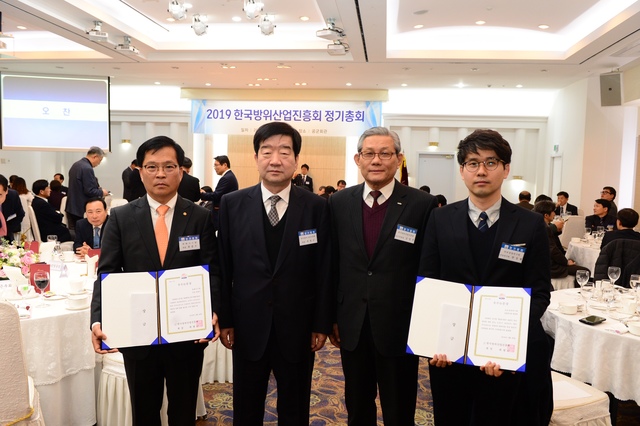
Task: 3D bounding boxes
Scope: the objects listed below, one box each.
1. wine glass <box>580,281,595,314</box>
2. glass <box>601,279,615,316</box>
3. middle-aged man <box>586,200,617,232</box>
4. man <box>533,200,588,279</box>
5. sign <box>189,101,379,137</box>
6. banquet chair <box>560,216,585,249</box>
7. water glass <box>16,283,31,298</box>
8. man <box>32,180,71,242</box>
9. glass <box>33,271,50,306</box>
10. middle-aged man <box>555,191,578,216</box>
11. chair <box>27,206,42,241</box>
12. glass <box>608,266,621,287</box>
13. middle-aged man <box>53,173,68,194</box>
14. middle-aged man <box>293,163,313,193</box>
[{"bbox_3d":[1.465,0.461,3.006,0.070,0.178,0.070,1,4,0],"label":"wine glass"},{"bbox_3d":[1.673,0.489,3.200,0.076,0.195,0.076,1,4,0],"label":"glass"},{"bbox_3d":[3.961,0.428,7.750,0.520,1.260,0.750,3,5,30],"label":"middle-aged man"},{"bbox_3d":[2.522,0.515,5.800,0.760,1.280,0.520,1,4,3],"label":"man"},{"bbox_3d":[-0.883,-2.427,14.100,4.900,0.880,0.040,2,4,7],"label":"sign"},{"bbox_3d":[3.789,0.528,8.500,0.460,0.930,0.580,1,4,-2],"label":"banquet chair"},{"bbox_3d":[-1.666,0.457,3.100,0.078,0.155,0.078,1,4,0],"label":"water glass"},{"bbox_3d":[-3.631,0.194,7.643,0.820,1.300,0.550,-1,5,-29],"label":"man"},{"bbox_3d":[-1.471,0.405,2.927,0.078,0.184,0.078,1,4,0],"label":"glass"},{"bbox_3d":[4.143,0.278,9.512,0.580,1.280,0.780,4,5,38],"label":"middle-aged man"},{"bbox_3d":[-3.943,0.418,8.000,0.580,0.940,0.460,-1,4,-25],"label":"chair"},{"bbox_3d":[1.881,0.436,3.521,0.073,0.172,0.073,1,4,0],"label":"glass"},{"bbox_3d":[-5.375,-0.139,11.089,0.550,1.300,0.780,3,4,22],"label":"middle-aged man"},{"bbox_3d":[-0.365,-0.262,12.630,0.550,1.700,0.380,2,4,9],"label":"middle-aged man"}]

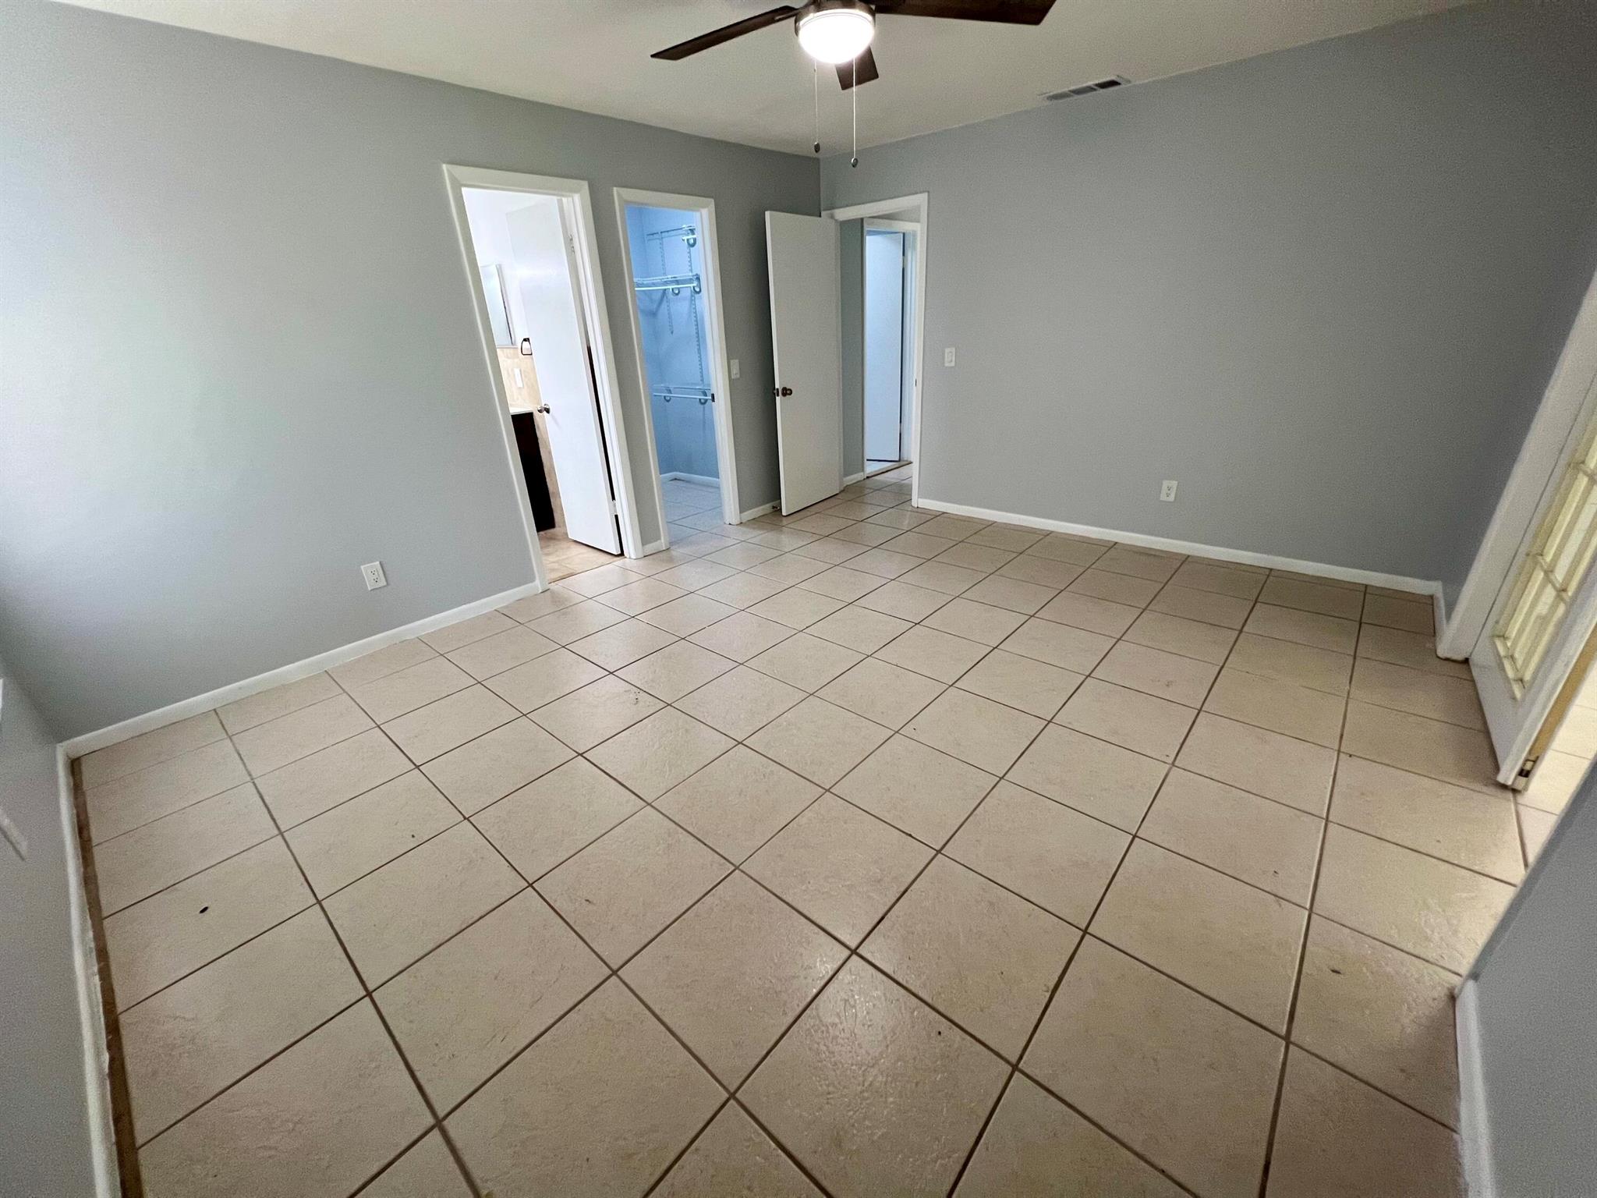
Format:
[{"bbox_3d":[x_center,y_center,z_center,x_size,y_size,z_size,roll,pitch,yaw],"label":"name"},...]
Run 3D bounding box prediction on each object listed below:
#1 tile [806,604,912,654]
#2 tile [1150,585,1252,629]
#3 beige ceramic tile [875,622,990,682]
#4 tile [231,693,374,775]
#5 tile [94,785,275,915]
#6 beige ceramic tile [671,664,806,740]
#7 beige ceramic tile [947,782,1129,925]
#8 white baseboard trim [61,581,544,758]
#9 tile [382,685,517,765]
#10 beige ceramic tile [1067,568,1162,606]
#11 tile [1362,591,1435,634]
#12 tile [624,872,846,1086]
[{"bbox_3d":[0.319,0.155,3.108,0.415,0.012,0.415,18,31,38],"label":"tile"},{"bbox_3d":[2.104,0.038,3.132,0.400,0.010,0.400,17,31,38],"label":"tile"},{"bbox_3d":[0.625,0.251,2.782,0.406,0.010,0.406,18,31,38],"label":"beige ceramic tile"},{"bbox_3d":[-1.988,0.538,2.415,0.398,0.010,0.398,17,31,38],"label":"tile"},{"bbox_3d":[-1.937,0.771,1.903,0.398,0.010,0.398,17,31,38],"label":"tile"},{"bbox_3d":[-0.237,0.422,2.485,0.406,0.010,0.406,18,31,38],"label":"beige ceramic tile"},{"bbox_3d":[0.704,0.725,1.765,0.395,0.012,0.395,19,33,37],"label":"beige ceramic tile"},{"bbox_3d":[-2.161,0.246,2.942,0.015,0.075,1.928,15,30,36],"label":"white baseboard trim"},{"bbox_3d":[-1.410,0.502,2.447,0.398,0.010,0.398,17,31,38],"label":"tile"},{"bbox_3d":[1.752,-0.064,3.319,0.395,0.012,0.395,19,33,37],"label":"beige ceramic tile"},{"bbox_3d":[2.835,0.075,2.839,0.237,0.010,0.400,17,31,38],"label":"tile"},{"bbox_3d":[-0.155,0.906,1.490,0.407,0.012,0.402,18,31,38],"label":"tile"}]

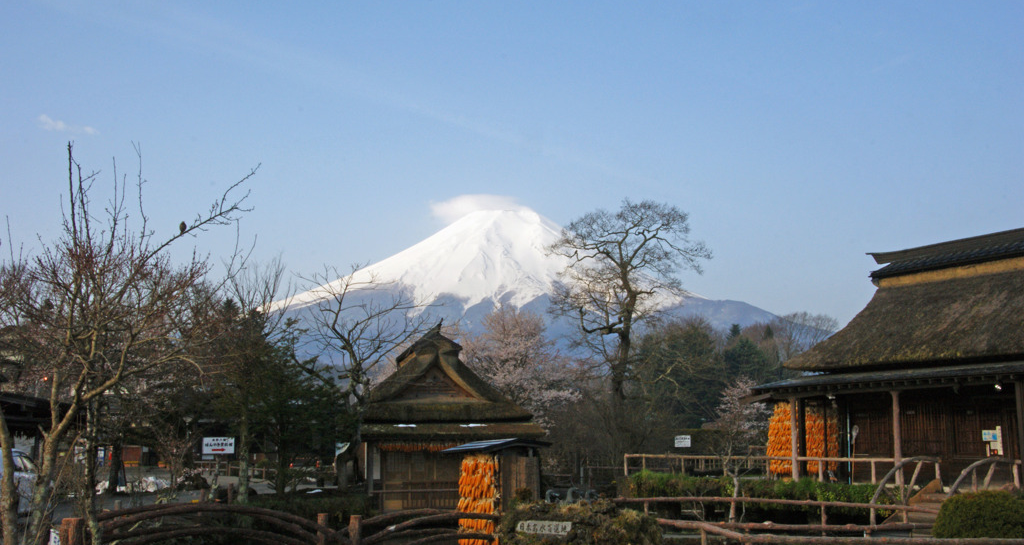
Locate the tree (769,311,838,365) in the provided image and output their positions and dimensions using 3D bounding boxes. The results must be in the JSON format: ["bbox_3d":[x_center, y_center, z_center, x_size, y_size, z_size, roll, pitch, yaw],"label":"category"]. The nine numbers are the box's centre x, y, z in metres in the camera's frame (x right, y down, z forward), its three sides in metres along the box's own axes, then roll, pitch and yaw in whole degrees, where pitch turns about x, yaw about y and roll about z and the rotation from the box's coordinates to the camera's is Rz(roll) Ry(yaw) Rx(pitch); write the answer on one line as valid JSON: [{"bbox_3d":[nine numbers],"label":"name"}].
[{"bbox_3d":[23.870,8.591,89.651,6.800,11.080,6.500,0,-8,0],"label":"tree"}]

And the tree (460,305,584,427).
[{"bbox_3d":[0.344,4.620,44.782,5.300,6.690,5.000,0,-8,0],"label":"tree"}]

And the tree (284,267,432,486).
[{"bbox_3d":[-4.191,2.805,29.892,4.010,5.990,3.700,0,-8,0],"label":"tree"}]

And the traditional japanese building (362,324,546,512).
[{"bbox_3d":[-2.050,4.208,31.924,4.900,5.210,5.400,2,-8,-15],"label":"traditional japanese building"}]

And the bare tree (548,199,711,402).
[{"bbox_3d":[5.521,2.663,52.106,7.700,12.500,7.200,0,-8,0],"label":"bare tree"}]

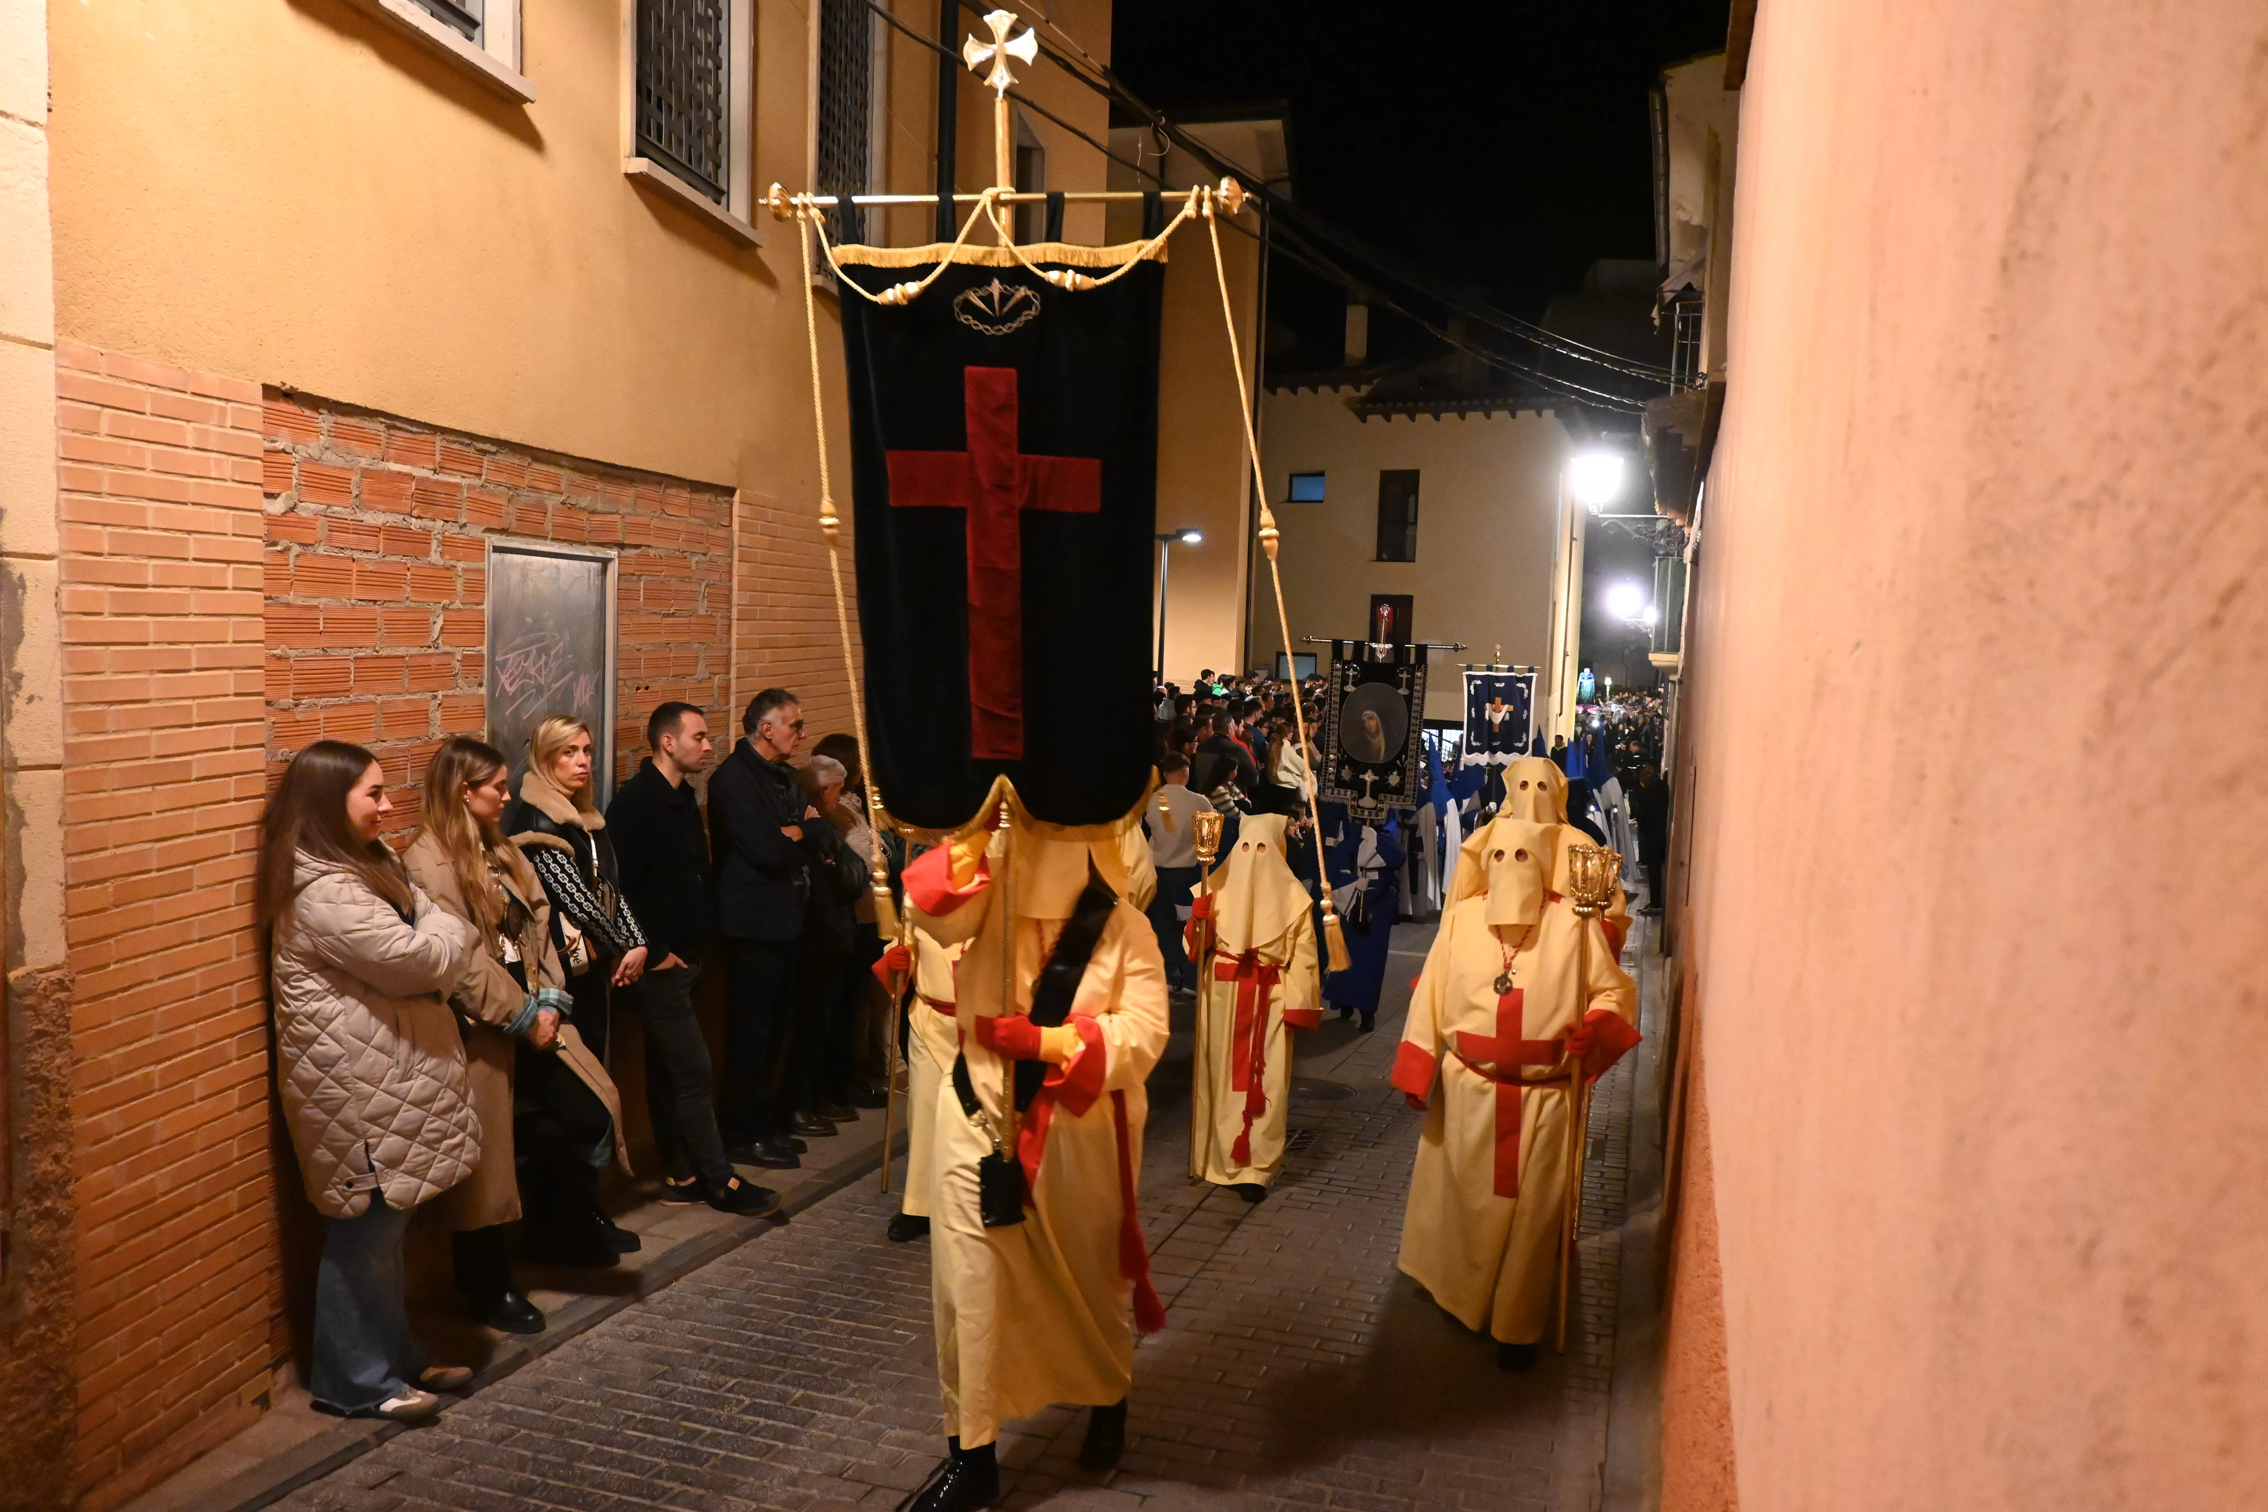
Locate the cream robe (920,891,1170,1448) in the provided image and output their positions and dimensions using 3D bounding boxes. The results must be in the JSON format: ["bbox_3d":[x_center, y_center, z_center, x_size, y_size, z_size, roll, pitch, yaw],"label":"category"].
[{"bbox_3d":[-0.231,1.031,4.350,0.580,1.360,0.520,4,5,23],"label":"cream robe"}]

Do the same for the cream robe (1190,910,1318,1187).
[{"bbox_3d":[0.499,1.173,7.100,0.510,1.180,0.400,3,5,14],"label":"cream robe"}]

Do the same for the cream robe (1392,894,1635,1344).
[{"bbox_3d":[1.173,1.100,5.250,0.700,1.330,0.470,3,5,17],"label":"cream robe"}]

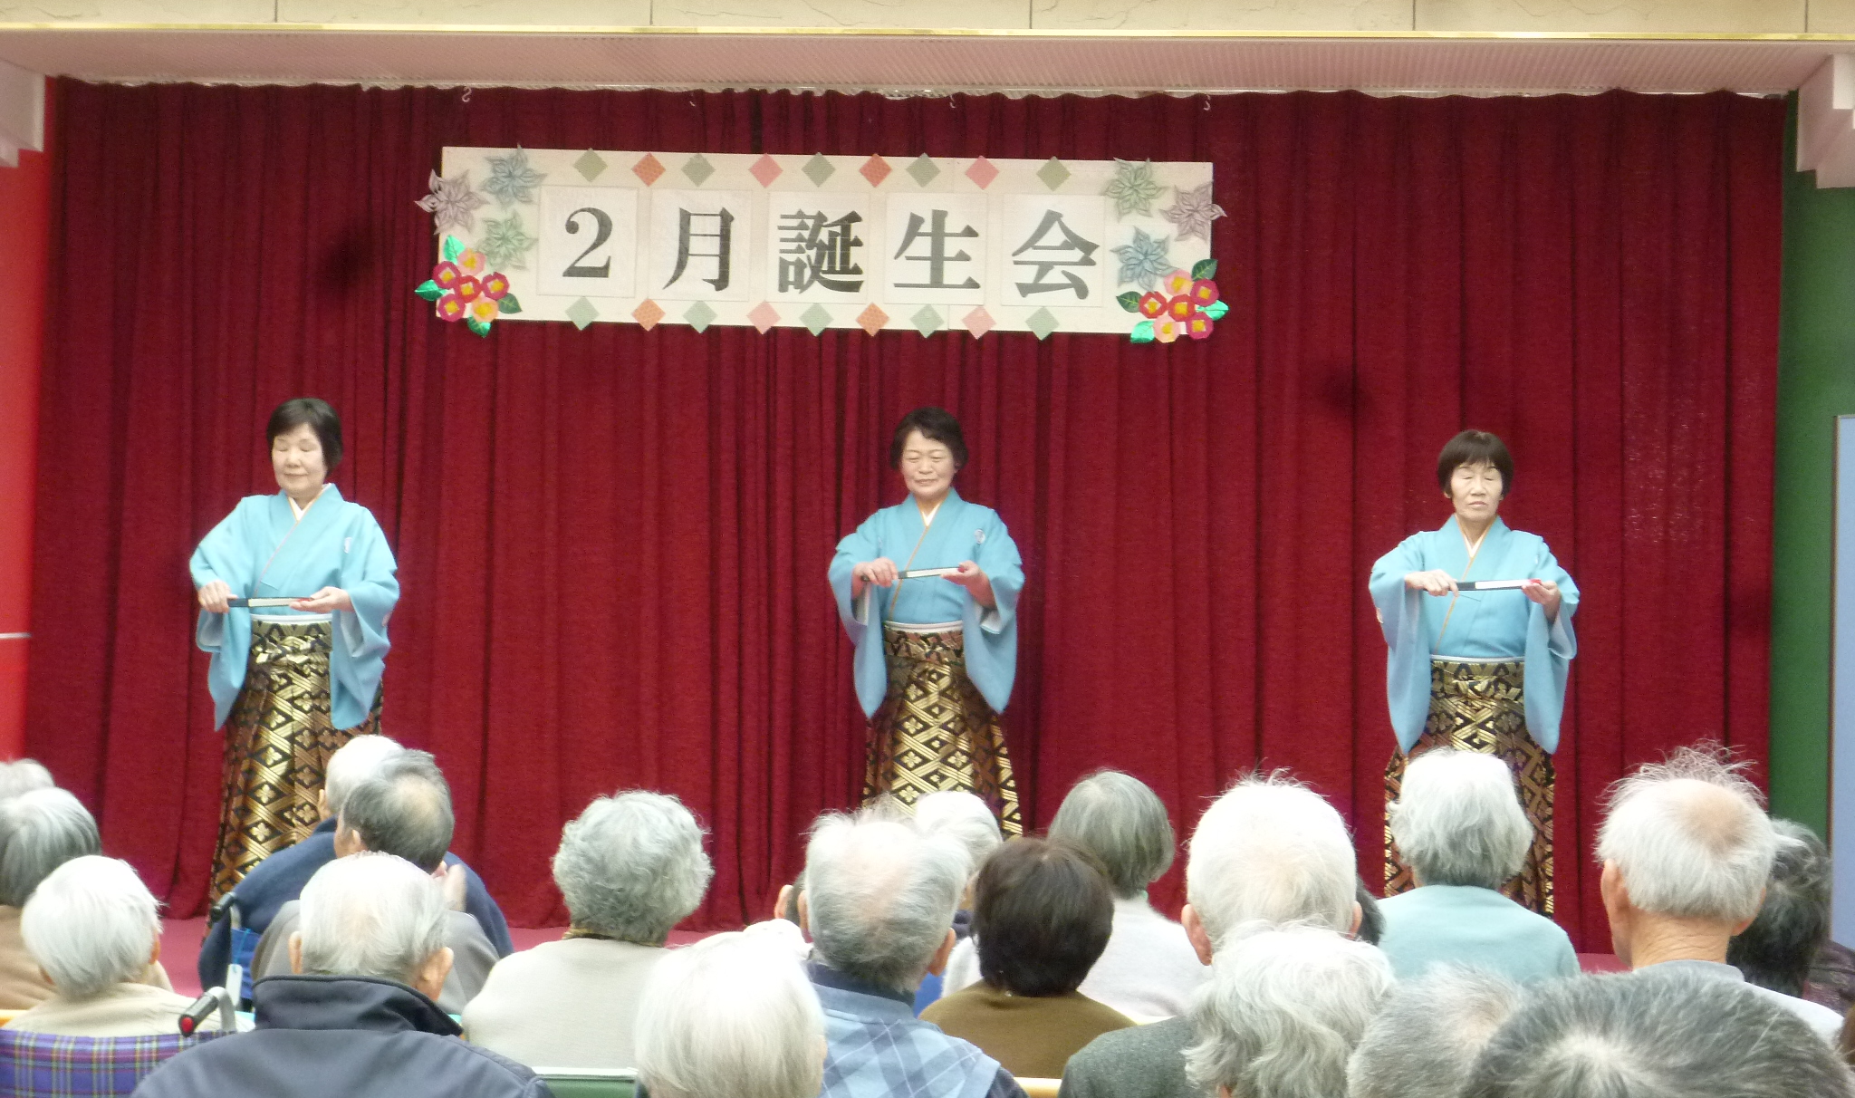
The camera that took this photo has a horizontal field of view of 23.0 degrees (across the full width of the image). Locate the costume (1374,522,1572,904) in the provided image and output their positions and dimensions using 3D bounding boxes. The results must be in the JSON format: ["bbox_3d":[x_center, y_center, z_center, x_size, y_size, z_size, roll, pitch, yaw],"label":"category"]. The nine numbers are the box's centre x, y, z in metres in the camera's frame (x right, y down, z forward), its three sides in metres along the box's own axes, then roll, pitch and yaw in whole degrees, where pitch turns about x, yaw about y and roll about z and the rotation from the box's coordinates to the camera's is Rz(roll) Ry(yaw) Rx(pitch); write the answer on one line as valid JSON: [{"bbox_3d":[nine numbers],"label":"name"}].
[{"bbox_3d":[1.444,0.530,12.154,0.560,1.234,0.450,1,0,5],"label":"costume"}]

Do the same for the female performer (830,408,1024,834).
[{"bbox_3d":[-0.015,0.369,12.305,0.530,1.501,0.450,1,0,5],"label":"female performer"}]

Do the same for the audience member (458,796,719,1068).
[{"bbox_3d":[-0.378,0.886,6.103,0.460,1.141,0.720,1,0,3],"label":"audience member"}]

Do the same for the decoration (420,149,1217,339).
[{"bbox_3d":[-0.305,-0.876,13.050,2.270,0.530,0.060,1,0,5],"label":"decoration"}]

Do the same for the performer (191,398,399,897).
[{"bbox_3d":[-1.715,0.341,12.255,0.560,1.497,0.450,1,0,11],"label":"performer"}]

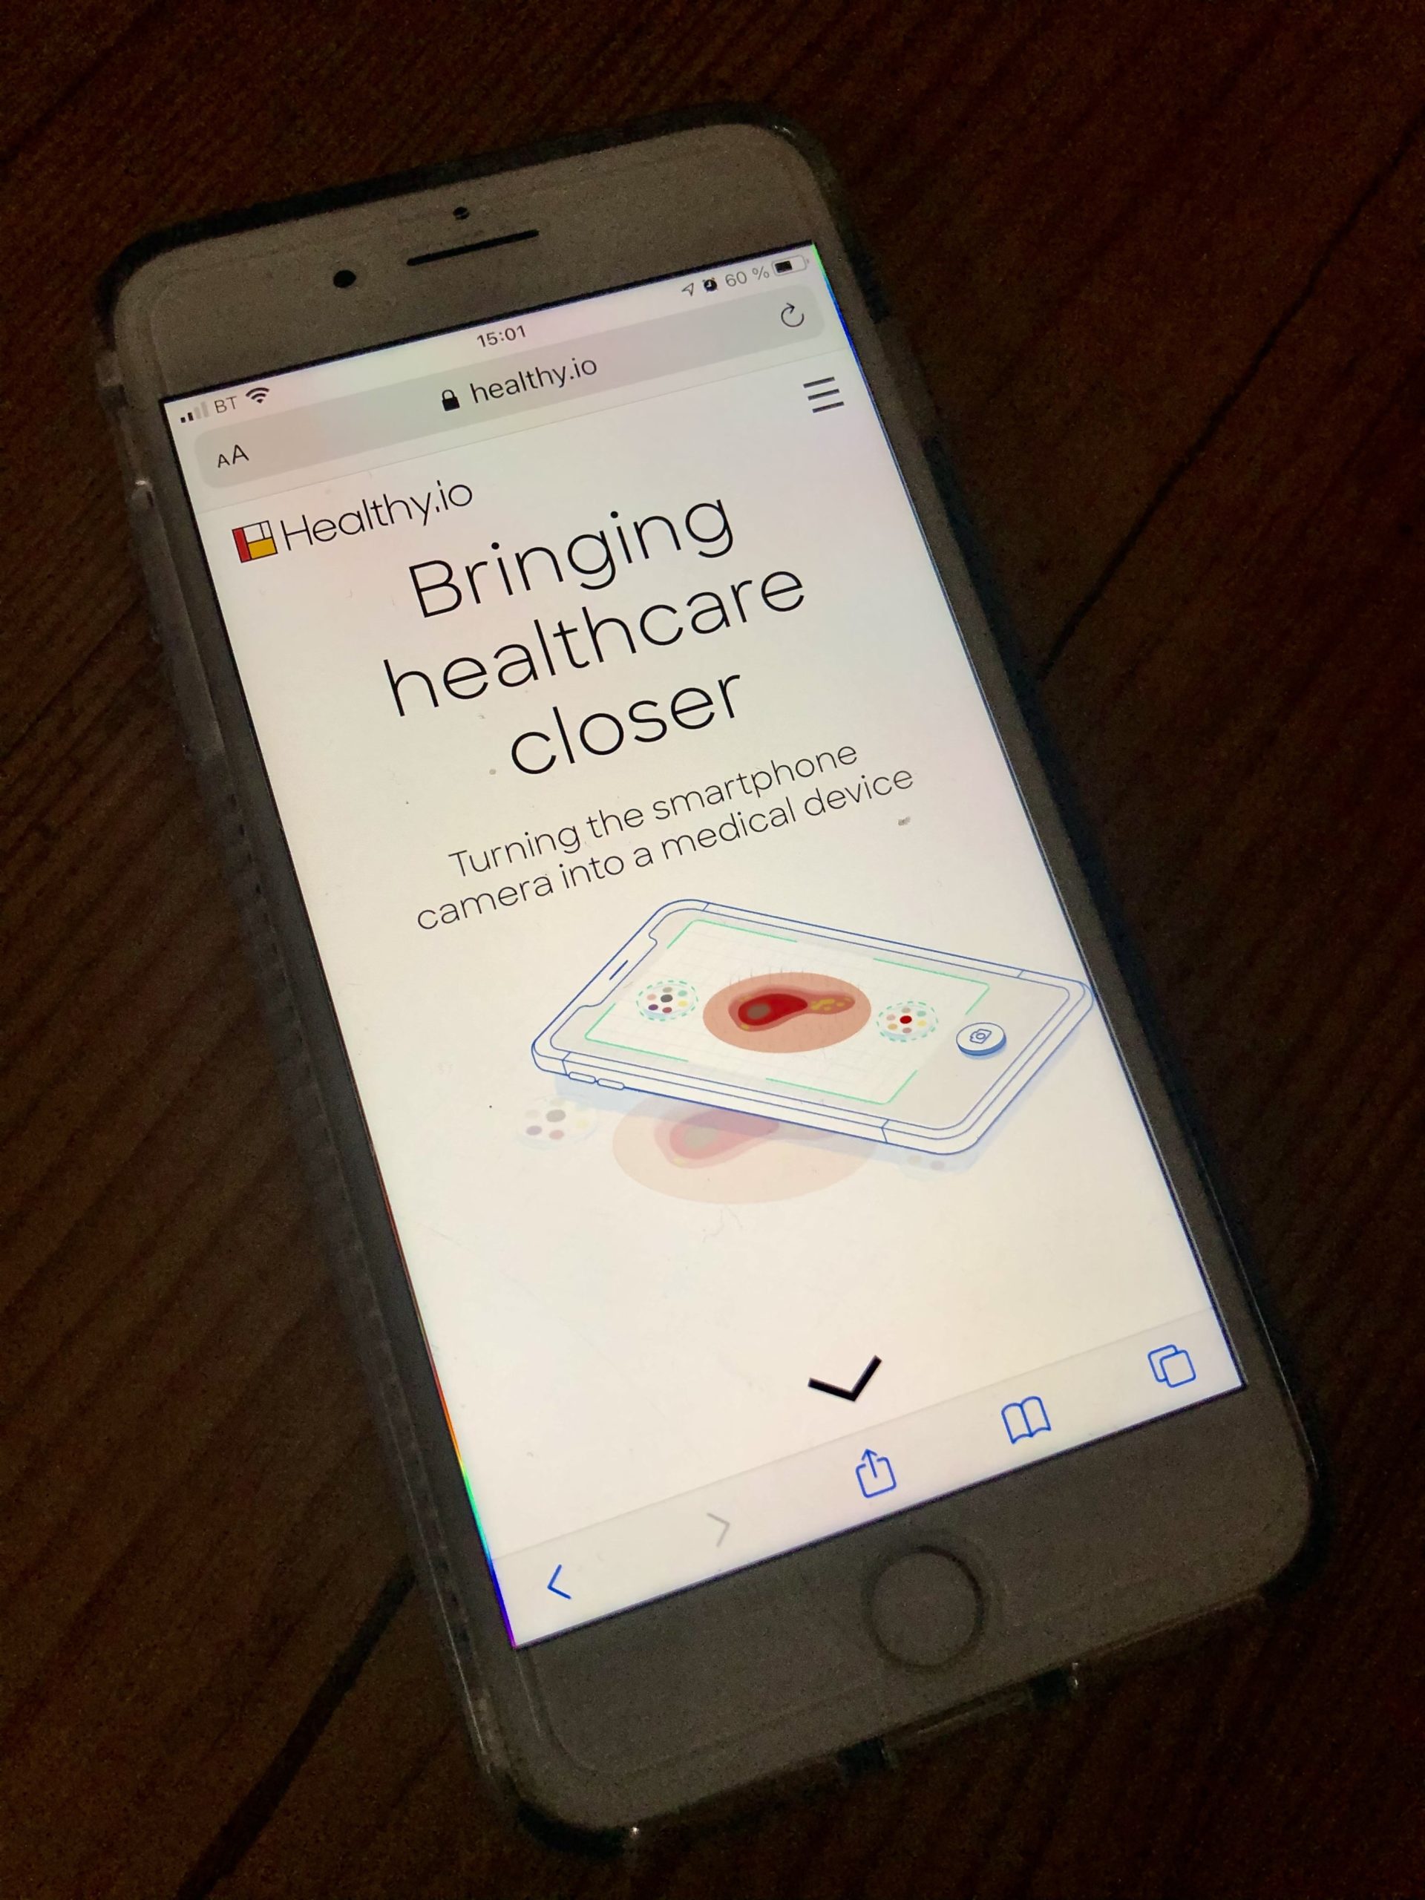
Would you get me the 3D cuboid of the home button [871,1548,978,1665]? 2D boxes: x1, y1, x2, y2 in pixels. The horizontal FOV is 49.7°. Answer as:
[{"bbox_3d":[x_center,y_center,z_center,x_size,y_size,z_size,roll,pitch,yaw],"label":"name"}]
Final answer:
[{"bbox_3d":[0.018,0.057,0.134,0.010,0.001,0.010,1,78,-4],"label":"home button"}]

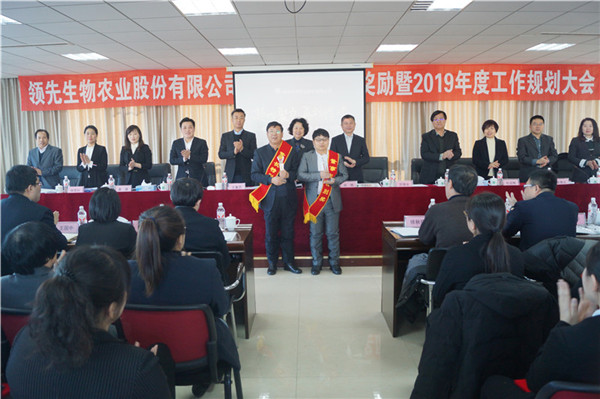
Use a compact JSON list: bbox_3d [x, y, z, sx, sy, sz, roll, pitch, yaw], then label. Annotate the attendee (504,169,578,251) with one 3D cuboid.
[{"bbox_3d":[1.585,0.421,3.175,0.540,1.290,0.780,-3,7,-16],"label":"attendee"}]

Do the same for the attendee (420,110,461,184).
[{"bbox_3d":[1.948,-0.335,6.343,0.550,1.797,0.380,0,8,9],"label":"attendee"}]

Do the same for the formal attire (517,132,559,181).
[{"bbox_3d":[3.310,-0.537,6.301,0.510,0.740,0.340,1,8,15],"label":"formal attire"}]

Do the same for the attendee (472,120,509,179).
[{"bbox_3d":[2.635,-0.254,6.218,0.490,1.620,0.360,1,7,10],"label":"attendee"}]

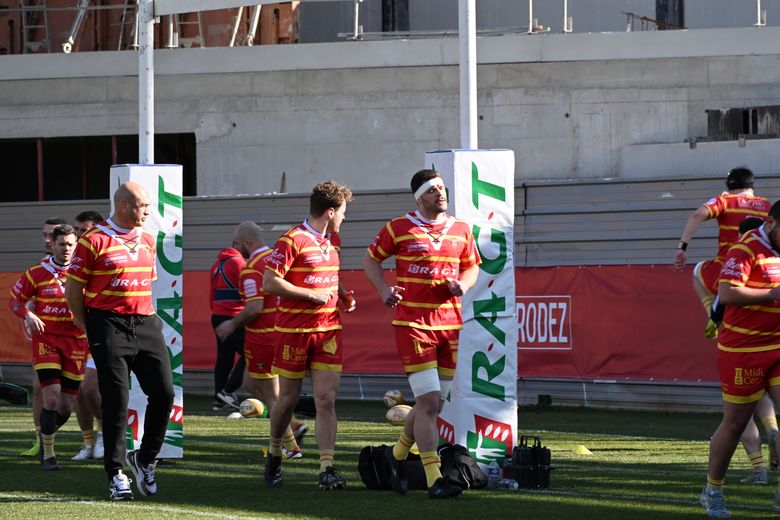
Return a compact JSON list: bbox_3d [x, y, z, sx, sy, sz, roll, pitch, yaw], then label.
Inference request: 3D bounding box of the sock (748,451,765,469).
[{"bbox_3d":[2.160,1.179,38.300,0.110,0.130,0.100,-1,0,30],"label":"sock"}]

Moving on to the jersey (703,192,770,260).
[{"bbox_3d":[2.502,-0.230,46.000,0.530,0.540,0.340,-1,0,-14],"label":"jersey"}]

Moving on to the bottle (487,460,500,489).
[{"bbox_3d":[0.624,1.281,38.900,0.067,0.183,0.067,0,0,0],"label":"bottle"}]

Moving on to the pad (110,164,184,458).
[{"bbox_3d":[-1.710,0.364,45.700,0.405,2.050,0.405,0,0,-23],"label":"pad"}]

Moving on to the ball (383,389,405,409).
[{"bbox_3d":[0.048,1.417,66.000,0.190,0.190,0.285,0,0,-24],"label":"ball"}]

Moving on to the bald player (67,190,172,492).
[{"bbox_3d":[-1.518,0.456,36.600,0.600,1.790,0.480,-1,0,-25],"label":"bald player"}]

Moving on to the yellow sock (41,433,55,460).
[{"bbox_3d":[-2.319,1.265,44.000,0.090,0.195,0.110,0,0,-27],"label":"yellow sock"}]

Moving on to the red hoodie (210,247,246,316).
[{"bbox_3d":[-1.424,0.200,60.300,0.400,0.660,0.500,-1,0,-41],"label":"red hoodie"}]

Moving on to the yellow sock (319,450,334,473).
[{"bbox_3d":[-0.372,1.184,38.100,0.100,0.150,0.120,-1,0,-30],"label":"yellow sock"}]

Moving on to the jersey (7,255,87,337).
[{"bbox_3d":[-2.216,0.247,42.300,0.550,0.560,0.340,-1,0,-15],"label":"jersey"}]

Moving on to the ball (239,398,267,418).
[{"bbox_3d":[-1.336,1.439,63.000,0.190,0.190,0.285,0,0,-36],"label":"ball"}]

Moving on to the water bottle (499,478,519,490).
[{"bbox_3d":[0.684,1.295,37.500,0.065,0.065,0.200,0,0,-25],"label":"water bottle"}]

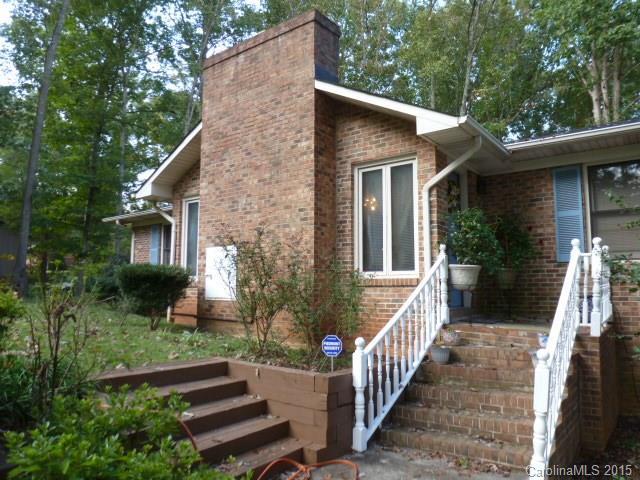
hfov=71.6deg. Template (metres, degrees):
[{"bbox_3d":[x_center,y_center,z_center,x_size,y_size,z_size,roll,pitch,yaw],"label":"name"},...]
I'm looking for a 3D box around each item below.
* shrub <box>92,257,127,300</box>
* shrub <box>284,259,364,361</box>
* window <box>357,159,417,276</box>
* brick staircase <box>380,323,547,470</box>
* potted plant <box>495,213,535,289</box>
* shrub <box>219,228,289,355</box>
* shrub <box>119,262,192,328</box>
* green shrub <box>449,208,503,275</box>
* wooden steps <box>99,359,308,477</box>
[{"bbox_3d":[-6.044,1.111,12.800,1.200,1.270,1.200,-4,-7,37],"label":"shrub"},{"bbox_3d":[0.051,0.783,5.000,0.900,1.150,0.850,-4,-7,37],"label":"shrub"},{"bbox_3d":[0.918,-0.298,6.256,0.970,1.630,0.120,-4,-7,37],"label":"window"},{"bbox_3d":[1.596,1.435,4.430,1.430,1.000,1.600,-4,-7,33],"label":"brick staircase"},{"bbox_3d":[2.741,0.150,6.350,0.620,1.070,0.620,-4,-7,37],"label":"potted plant"},{"bbox_3d":[-0.742,0.575,4.950,0.800,1.410,0.780,0,-6,0],"label":"shrub"},{"bbox_3d":[-2.739,0.946,7.300,1.200,1.100,1.200,-4,-7,37],"label":"shrub"},{"bbox_3d":[1.945,0.019,5.550,0.670,0.820,0.670,-4,-7,37],"label":"green shrub"},{"bbox_3d":[-0.967,1.480,3.558,1.220,0.720,1.400,-4,-7,37],"label":"wooden steps"}]

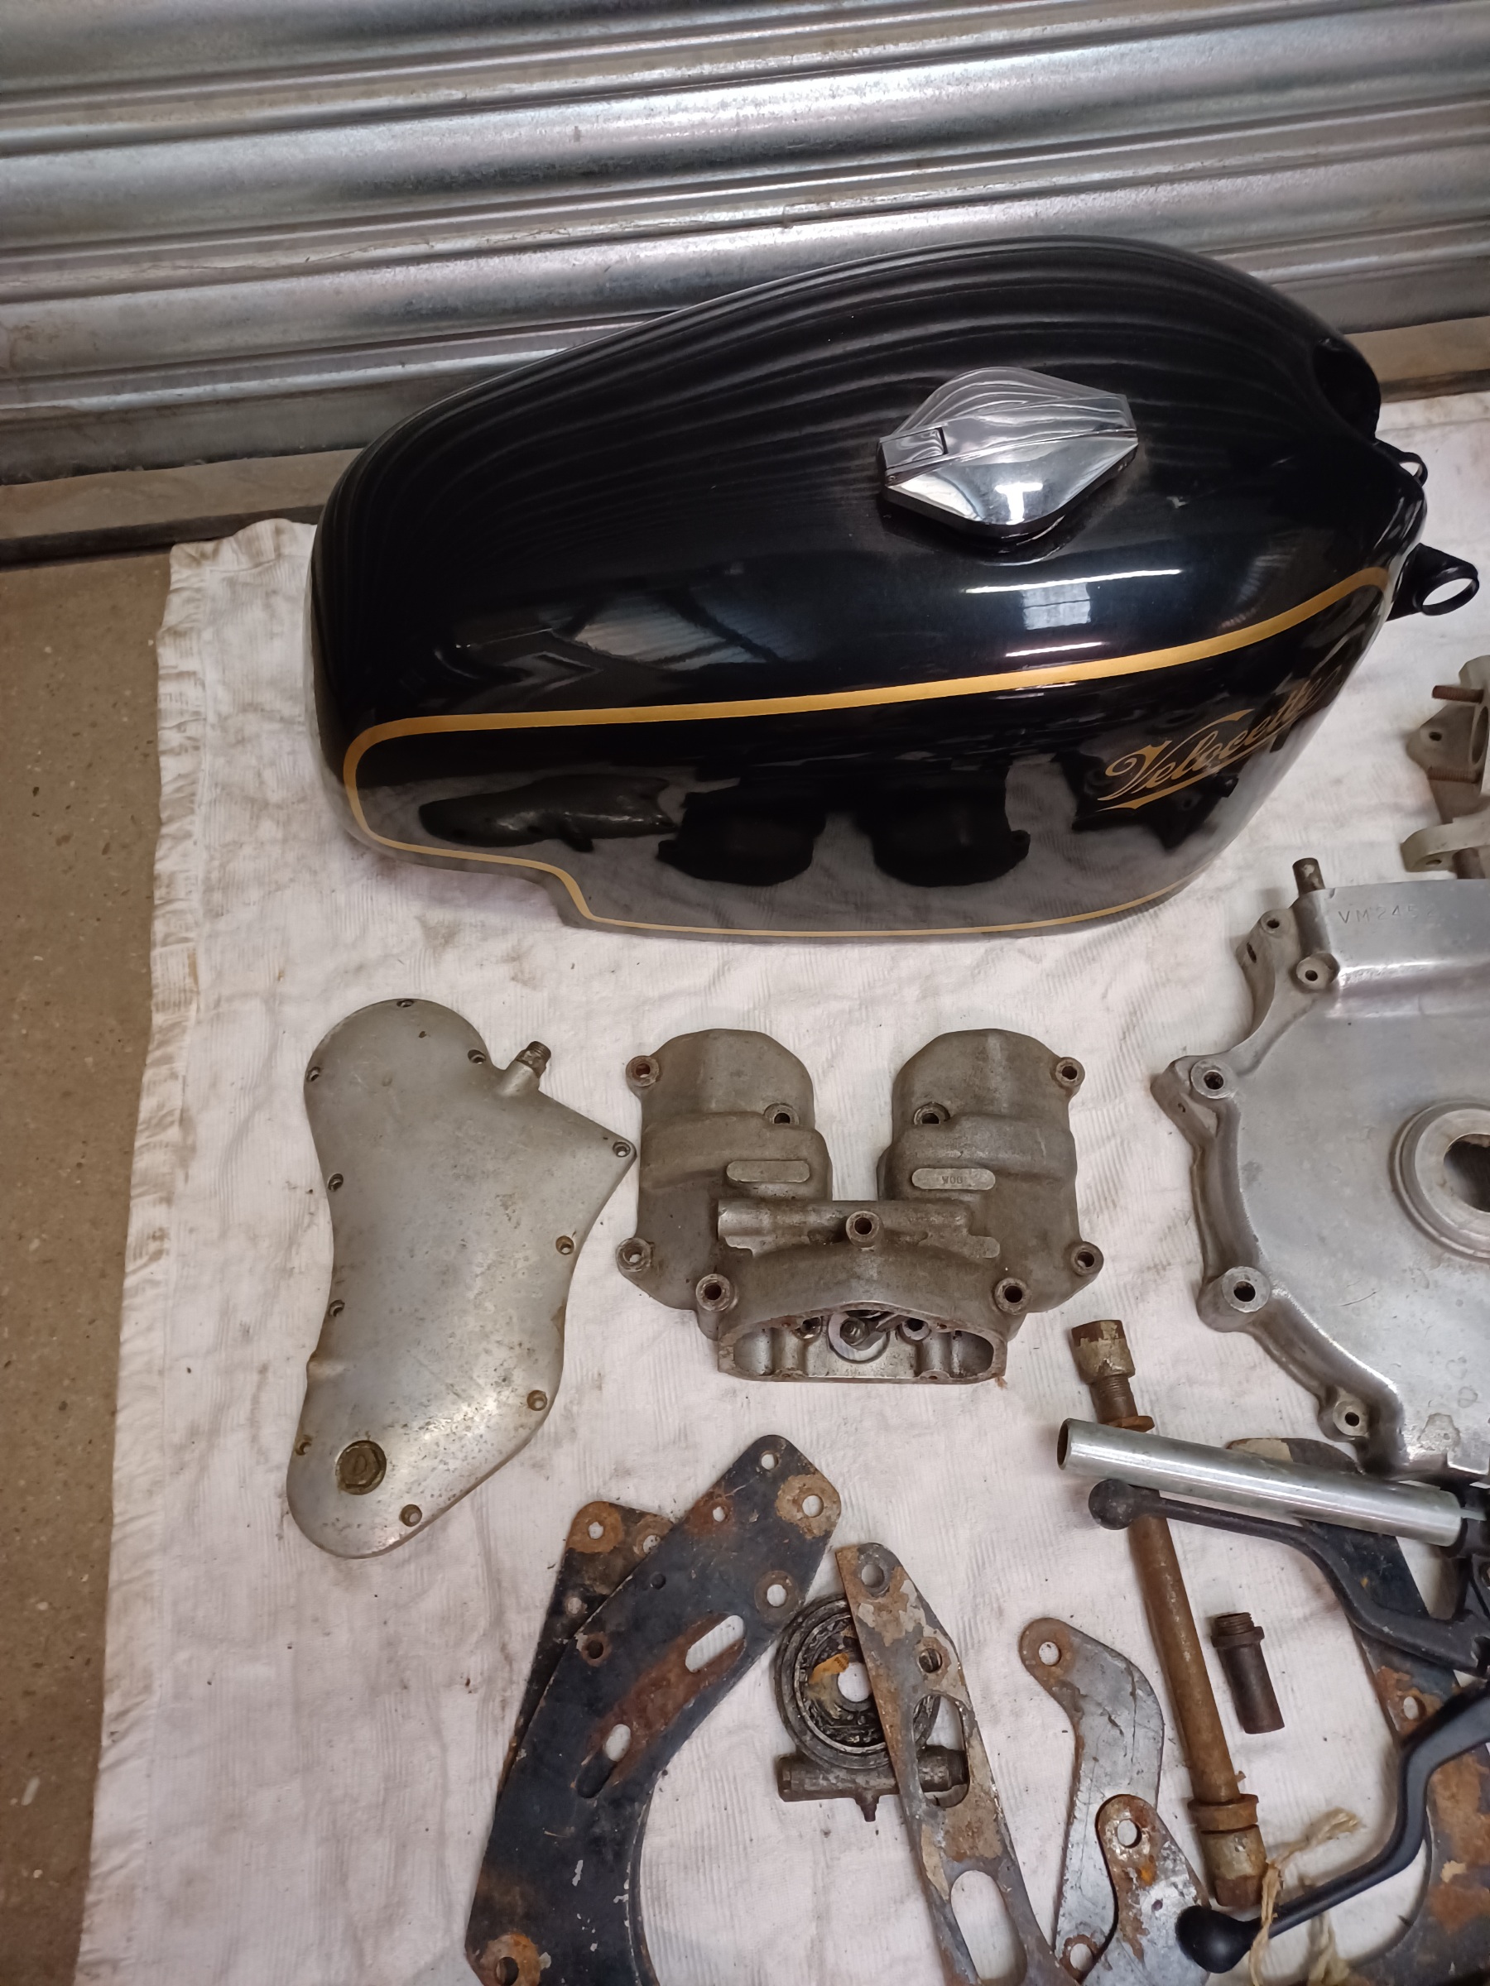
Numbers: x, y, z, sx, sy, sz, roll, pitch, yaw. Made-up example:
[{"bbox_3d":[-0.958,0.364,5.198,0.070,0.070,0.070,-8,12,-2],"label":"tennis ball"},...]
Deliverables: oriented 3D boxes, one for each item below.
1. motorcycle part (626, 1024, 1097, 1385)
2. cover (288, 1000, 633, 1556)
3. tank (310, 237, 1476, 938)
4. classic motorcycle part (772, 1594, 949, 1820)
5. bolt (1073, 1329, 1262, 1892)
[{"bbox_3d":[0.056,0.096,0.717,0.240,0.078,0.175,0,63,3],"label":"motorcycle part"},{"bbox_3d":[-0.143,0.128,0.731,0.173,0.040,0.286,-5,63,0],"label":"cover"},{"bbox_3d":[0.074,-0.229,0.783,0.615,0.250,0.300,-4,63,1],"label":"tank"},{"bbox_3d":[0.054,0.316,0.634,0.083,0.030,0.089,-3,63,1],"label":"classic motorcycle part"},{"bbox_3d":[0.189,0.271,0.652,0.030,0.029,0.250,-7,63,-1],"label":"bolt"}]

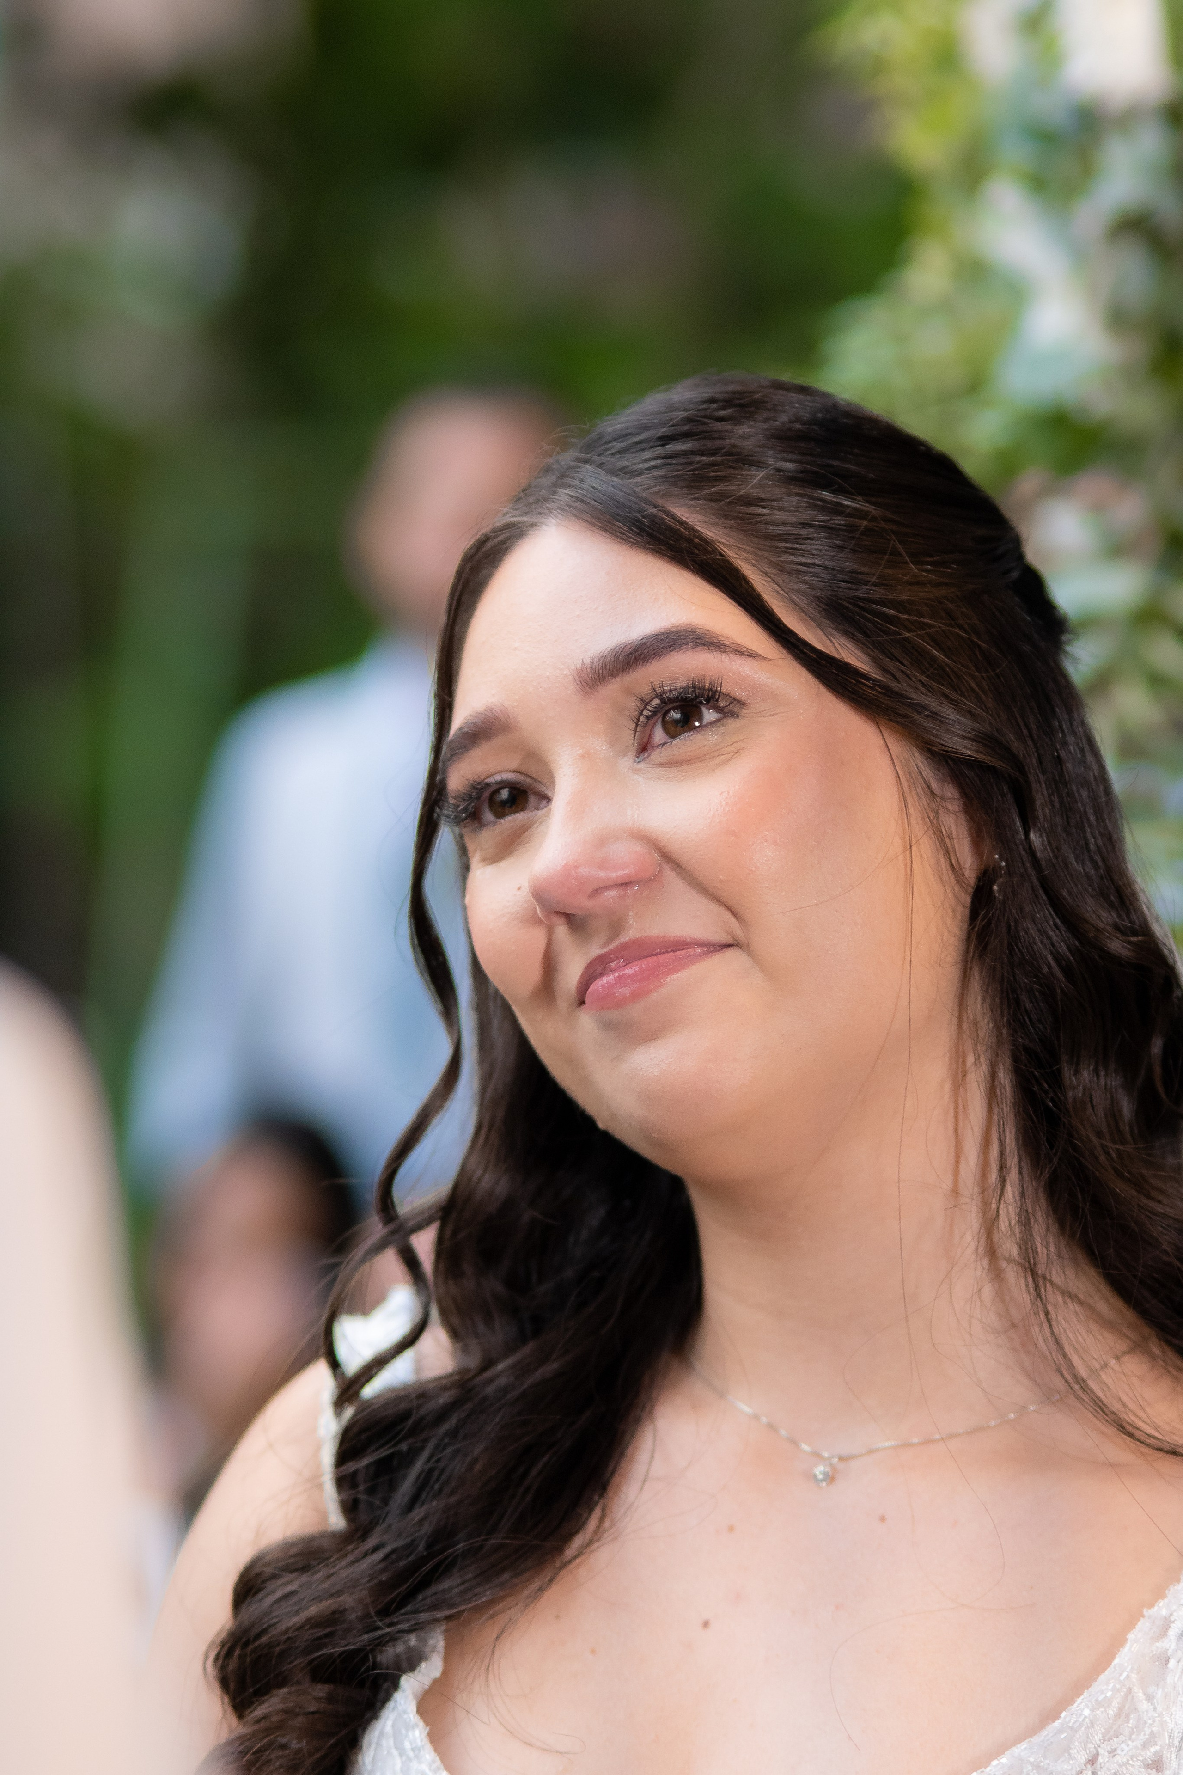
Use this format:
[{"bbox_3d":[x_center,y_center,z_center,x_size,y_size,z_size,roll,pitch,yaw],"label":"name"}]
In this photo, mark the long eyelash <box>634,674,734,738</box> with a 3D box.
[{"bbox_3d":[0.025,-0.048,1.668,0.029,0.015,0.012,-22,-17,24],"label":"long eyelash"}]

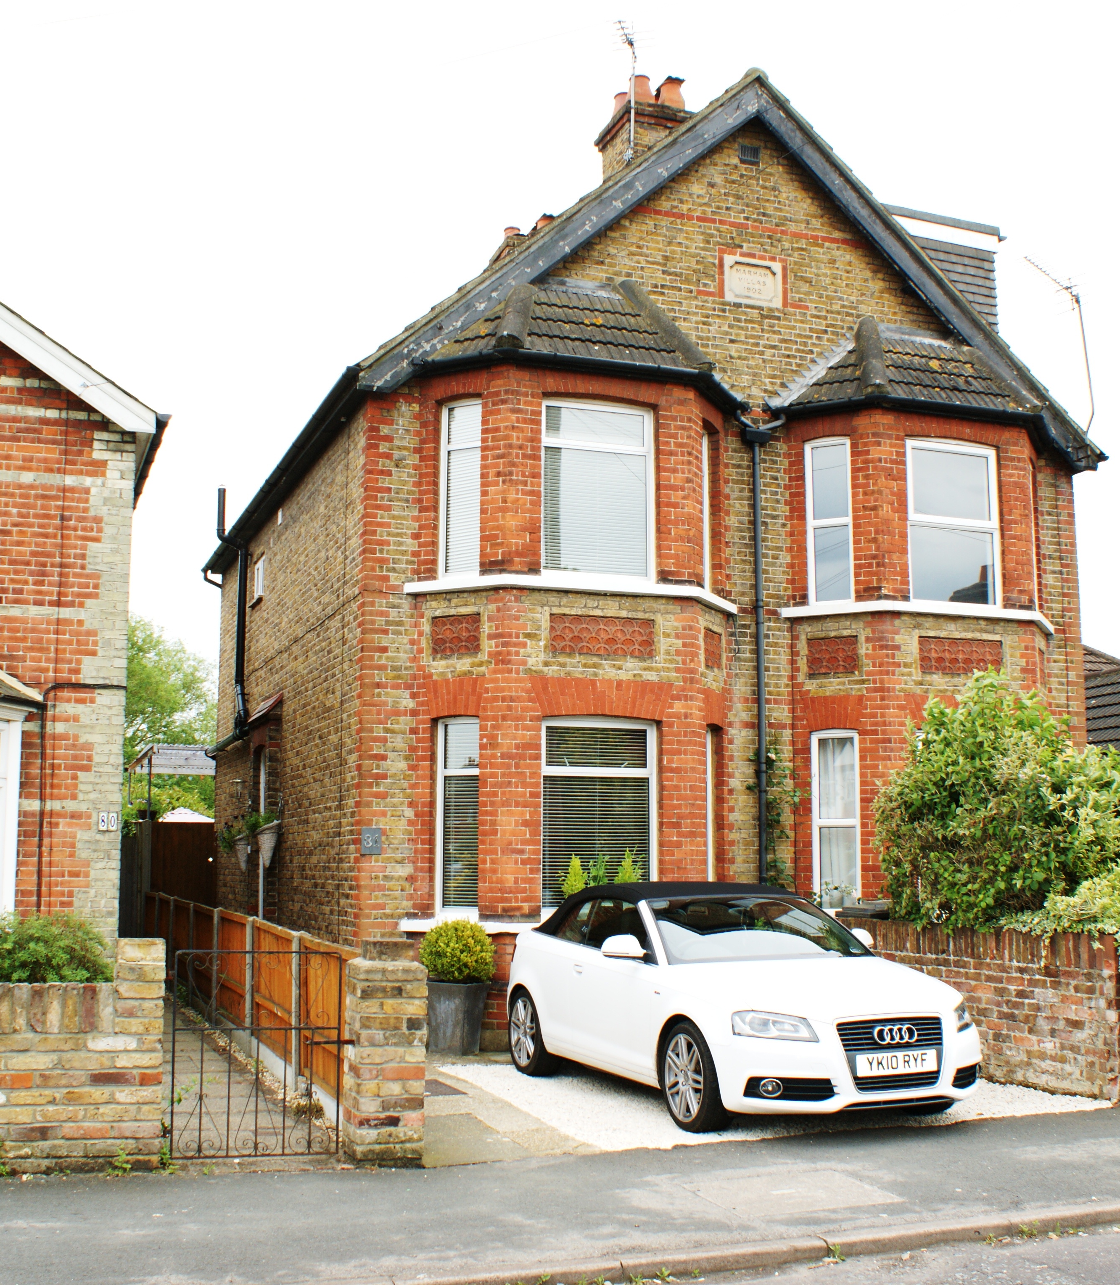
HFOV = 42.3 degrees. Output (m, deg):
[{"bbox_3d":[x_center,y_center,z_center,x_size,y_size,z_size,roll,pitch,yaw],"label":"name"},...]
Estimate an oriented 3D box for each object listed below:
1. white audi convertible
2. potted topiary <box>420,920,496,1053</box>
[{"bbox_3d":[1.036,2.322,9.720,1.790,1.420,4.240,3,-8,-22],"label":"white audi convertible"},{"bbox_3d":[-0.813,2.750,11.392,0.580,1.060,0.580,3,-8,-21],"label":"potted topiary"}]

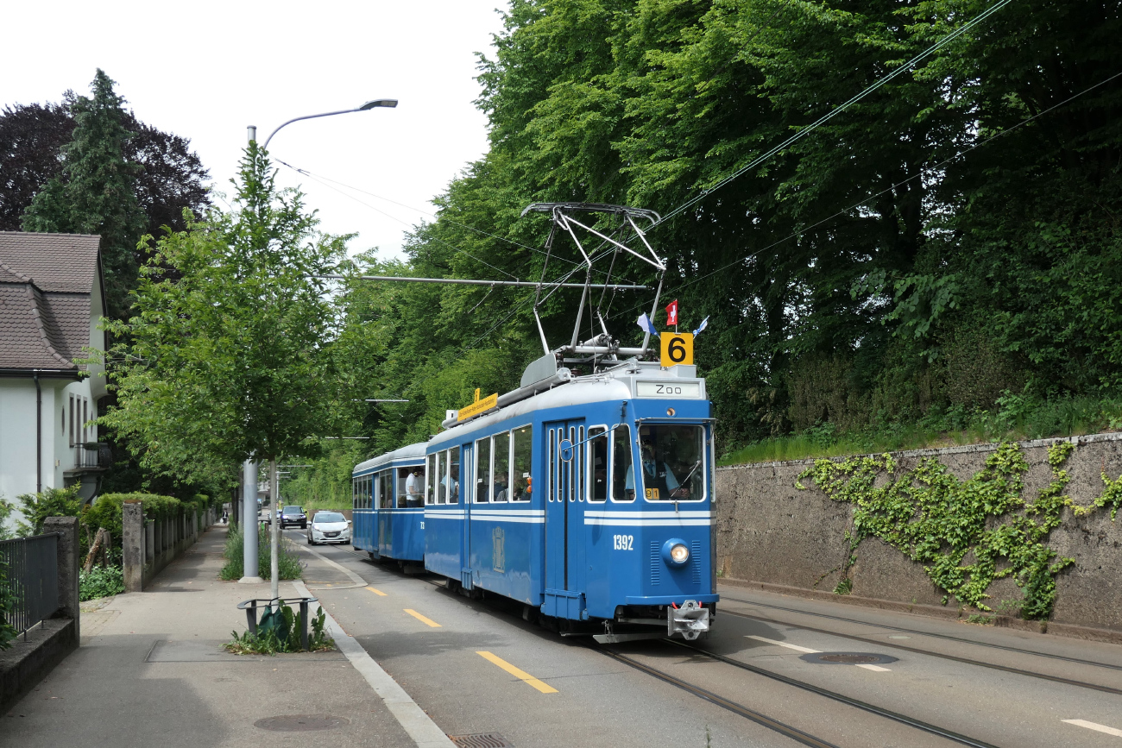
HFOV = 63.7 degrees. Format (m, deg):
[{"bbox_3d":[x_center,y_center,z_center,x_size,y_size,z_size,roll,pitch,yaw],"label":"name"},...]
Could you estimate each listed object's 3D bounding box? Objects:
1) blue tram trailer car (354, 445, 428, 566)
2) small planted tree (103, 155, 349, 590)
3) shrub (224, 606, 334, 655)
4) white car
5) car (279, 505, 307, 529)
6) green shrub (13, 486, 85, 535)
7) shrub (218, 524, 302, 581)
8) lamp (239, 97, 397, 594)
[{"bbox_3d":[-4.500,4.100,27.000,2.200,3.100,12.600,3,-9,-20],"label":"blue tram trailer car"},{"bbox_3d":[-3.650,0.240,10.150,2.550,5.650,2.500,1,-4,-20],"label":"small planted tree"},{"bbox_3d":[-3.150,2.780,10.100,1.200,0.520,0.950,1,-4,-20],"label":"shrub"},{"bbox_3d":[-10.640,7.060,41.400,1.780,1.460,4.000,3,-9,-20],"label":"white car"},{"bbox_3d":[-21.400,11.450,72.000,2.000,1.820,4.900,2,-9,-19],"label":"car"},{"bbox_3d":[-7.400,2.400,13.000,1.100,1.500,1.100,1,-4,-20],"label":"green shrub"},{"bbox_3d":[-7.050,4.140,21.100,1.750,1.150,2.600,1,-4,-20],"label":"shrub"},{"bbox_3d":[-5.320,-0.800,20.100,3.300,10.500,0.450,1,-4,-20],"label":"lamp"}]

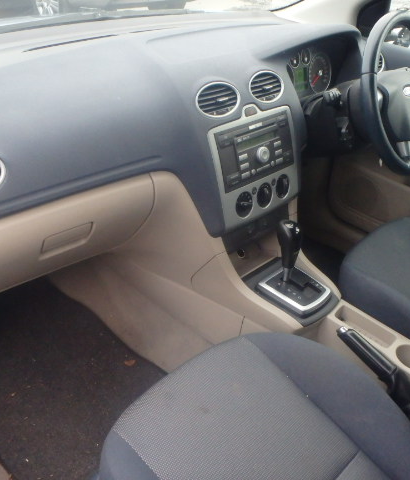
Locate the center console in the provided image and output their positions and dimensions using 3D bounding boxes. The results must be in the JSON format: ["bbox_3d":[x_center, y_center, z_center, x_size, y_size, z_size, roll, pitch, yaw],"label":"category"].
[{"bbox_3d":[0.100,-0.166,1.097,0.258,0.218,0.060,-26,24,-39],"label":"center console"}]

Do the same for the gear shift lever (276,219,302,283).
[{"bbox_3d":[0.179,0.026,1.118,0.054,0.145,0.046,24,36,39],"label":"gear shift lever"}]

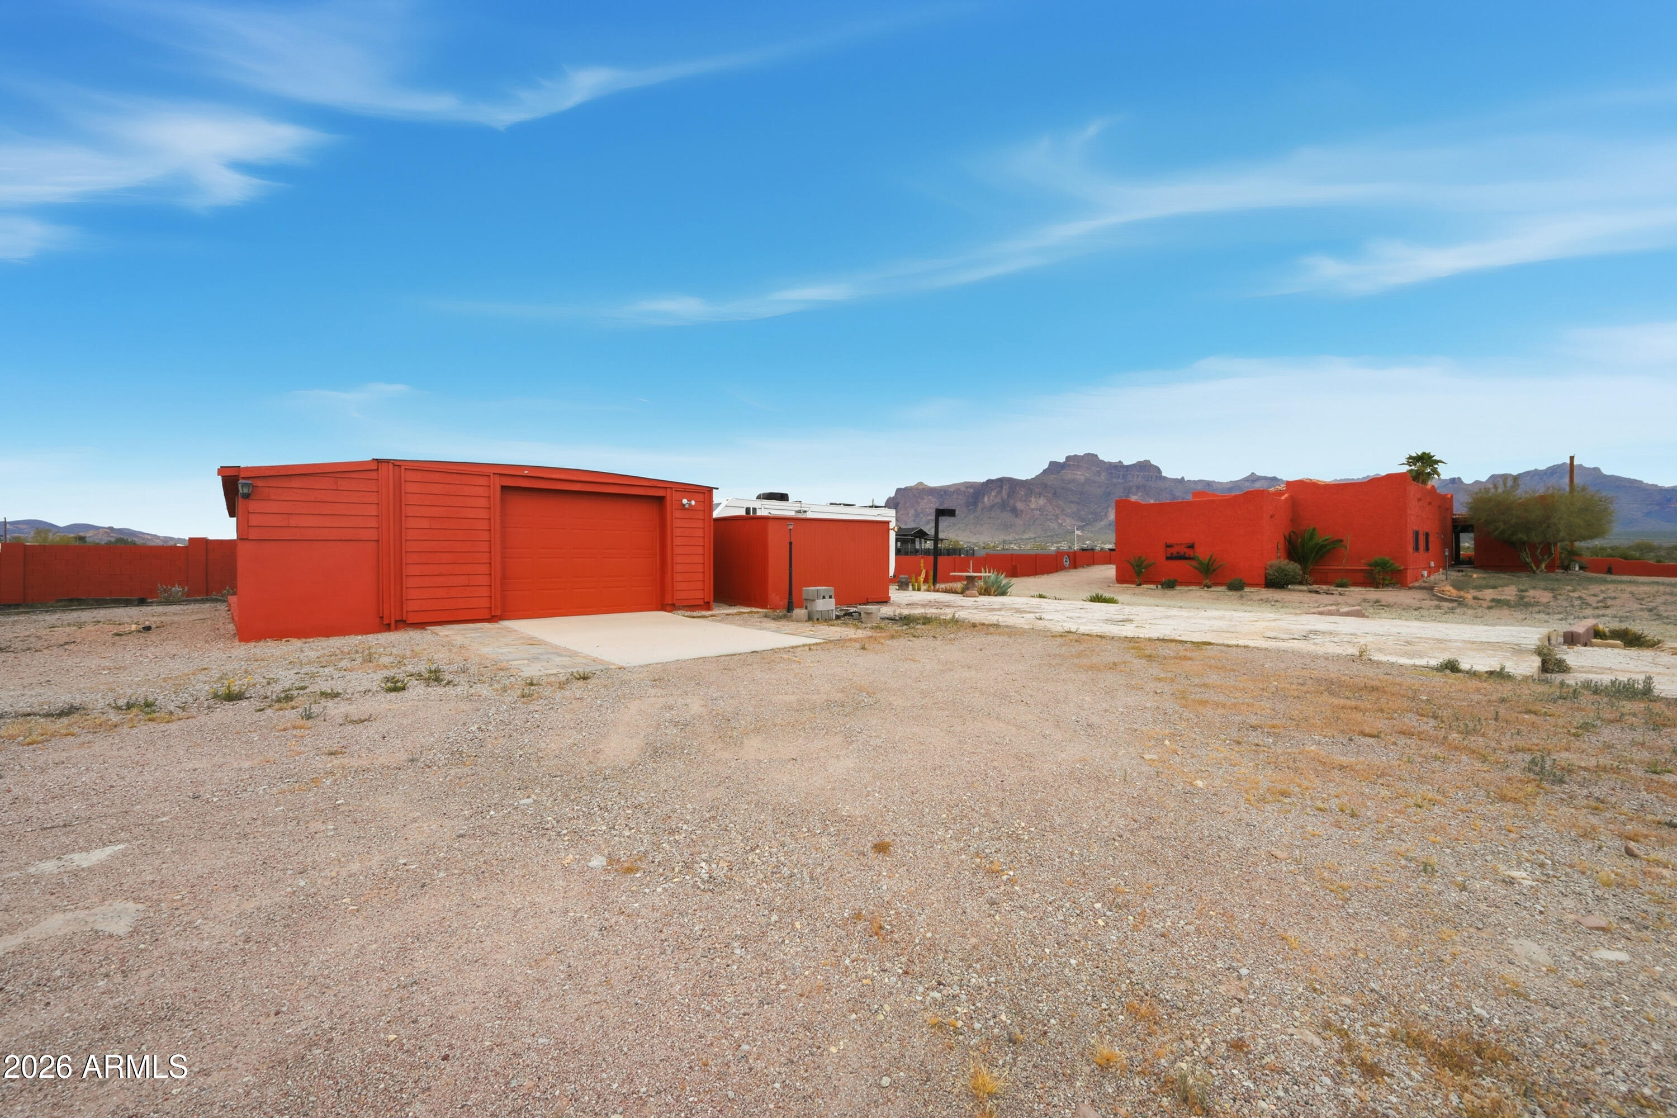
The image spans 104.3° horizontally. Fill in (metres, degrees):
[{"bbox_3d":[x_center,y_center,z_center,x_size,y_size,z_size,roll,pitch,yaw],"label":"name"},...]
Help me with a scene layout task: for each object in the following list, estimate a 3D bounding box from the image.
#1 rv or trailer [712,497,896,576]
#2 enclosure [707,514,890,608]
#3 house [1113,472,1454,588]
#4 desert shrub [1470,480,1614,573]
[{"bbox_3d":[-1.920,-0.380,21.400,8.600,3.000,2.450,-1,0,-42],"label":"rv or trailer"},{"bbox_3d":[-1.170,0.060,16.300,4.000,2.080,3.000,-1,0,-38],"label":"enclosure"},{"bbox_3d":[19.500,-0.955,28.100,14.400,3.850,8.700,-1,0,-42],"label":"house"},{"bbox_3d":[29.700,-1.380,27.500,4.100,3.850,4.100,-1,0,-42],"label":"desert shrub"}]

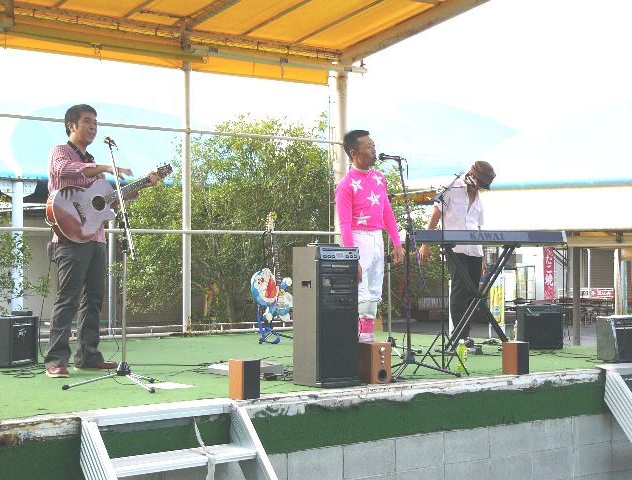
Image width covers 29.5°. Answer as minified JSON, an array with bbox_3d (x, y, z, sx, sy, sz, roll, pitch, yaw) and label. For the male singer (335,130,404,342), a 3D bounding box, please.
[{"bbox_3d":[0.352,0.058,8.200,0.500,1.610,0.330,0,0,-38],"label":"male singer"}]

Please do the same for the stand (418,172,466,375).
[{"bbox_3d":[0.800,0.211,7.780,0.370,1.300,0.400,0,0,26],"label":"stand"}]

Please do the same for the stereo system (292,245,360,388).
[{"bbox_3d":[0.061,0.445,7.130,0.280,0.825,0.270,0,0,-36],"label":"stereo system"}]

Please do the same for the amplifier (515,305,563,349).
[{"bbox_3d":[1.795,0.694,9.630,0.330,0.350,0.210,0,0,-9],"label":"amplifier"}]

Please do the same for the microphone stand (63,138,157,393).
[{"bbox_3d":[-1.147,0.117,7.030,0.590,1.480,0.660,0,0,-34],"label":"microphone stand"}]

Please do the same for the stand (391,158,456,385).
[{"bbox_3d":[0.580,0.155,7.630,0.580,1.410,0.620,0,0,-34],"label":"stand"}]

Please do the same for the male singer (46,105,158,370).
[{"bbox_3d":[-1.400,-0.009,7.730,0.680,1.740,0.520,0,0,-41],"label":"male singer"}]

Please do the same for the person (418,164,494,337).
[{"bbox_3d":[1.145,0.115,9.700,0.600,1.510,0.420,0,0,-14],"label":"person"}]

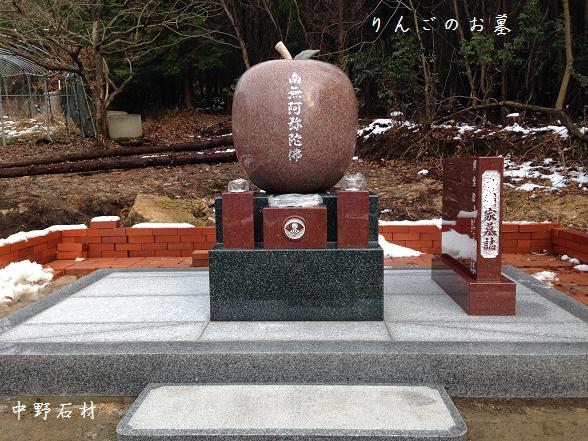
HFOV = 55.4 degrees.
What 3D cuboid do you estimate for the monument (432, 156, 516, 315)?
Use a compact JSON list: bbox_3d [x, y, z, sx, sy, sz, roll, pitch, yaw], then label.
[{"bbox_3d":[1.008,0.040,3.220,0.230,0.792,0.863,-1,6,2],"label":"monument"}]

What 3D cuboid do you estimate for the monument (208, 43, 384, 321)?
[{"bbox_3d":[0.025,-0.288,3.217,0.863,1.477,1.019,-1,6,3],"label":"monument"}]

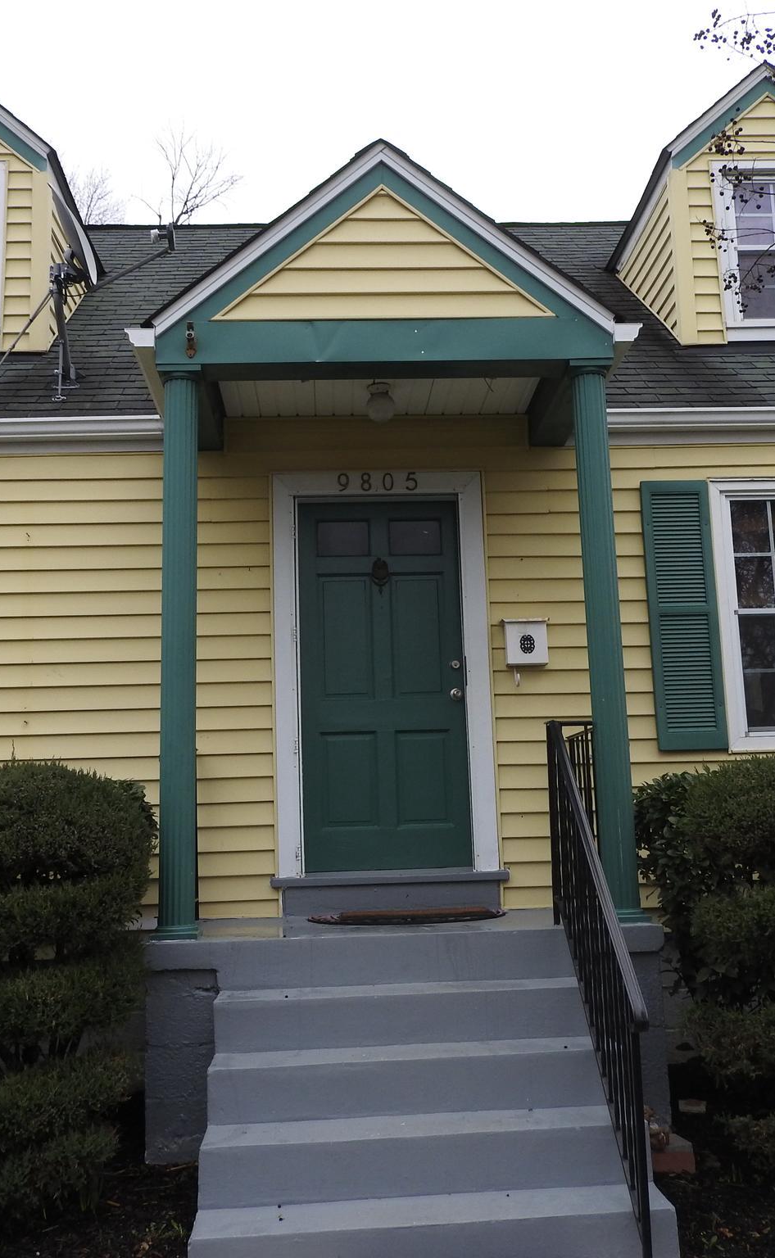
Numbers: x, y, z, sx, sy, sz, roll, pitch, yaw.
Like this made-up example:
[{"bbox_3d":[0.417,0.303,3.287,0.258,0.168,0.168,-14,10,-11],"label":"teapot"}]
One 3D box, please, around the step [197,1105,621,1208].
[{"bbox_3d":[0.110,1.731,3.836,1.425,0.180,0.280,-1,-10,-3],"label":"step"}]

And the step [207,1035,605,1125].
[{"bbox_3d":[0.088,1.602,4.138,1.420,0.180,0.290,-1,-10,-3],"label":"step"}]

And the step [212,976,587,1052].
[{"bbox_3d":[0.063,1.478,4.469,1.420,0.180,0.320,-1,-10,-3],"label":"step"}]

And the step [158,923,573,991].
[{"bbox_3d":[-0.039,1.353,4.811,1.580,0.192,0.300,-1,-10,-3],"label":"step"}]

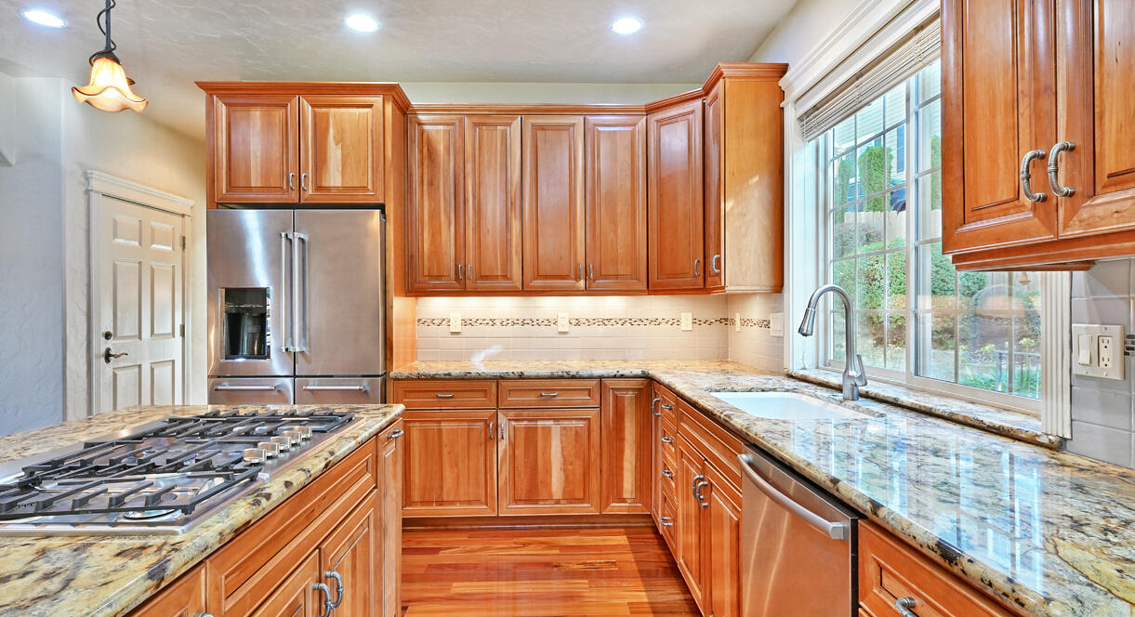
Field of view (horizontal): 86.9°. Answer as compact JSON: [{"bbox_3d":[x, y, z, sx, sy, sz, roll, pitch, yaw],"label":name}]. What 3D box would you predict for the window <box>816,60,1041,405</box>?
[{"bbox_3d":[1.245,-0.322,2.205,0.110,1.220,1.450,0,0,-2],"label":"window"}]

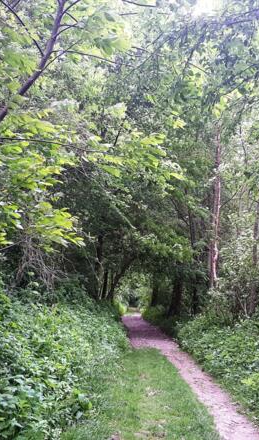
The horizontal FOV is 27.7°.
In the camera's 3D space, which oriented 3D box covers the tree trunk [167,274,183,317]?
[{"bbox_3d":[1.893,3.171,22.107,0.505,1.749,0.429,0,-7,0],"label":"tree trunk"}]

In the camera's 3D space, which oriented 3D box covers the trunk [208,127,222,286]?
[{"bbox_3d":[2.669,-0.436,16.310,0.348,5.079,0.295,0,-7,0],"label":"trunk"}]

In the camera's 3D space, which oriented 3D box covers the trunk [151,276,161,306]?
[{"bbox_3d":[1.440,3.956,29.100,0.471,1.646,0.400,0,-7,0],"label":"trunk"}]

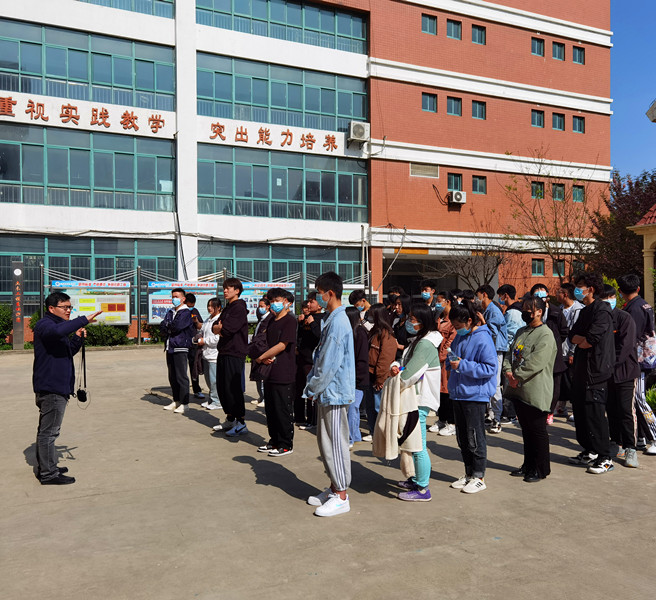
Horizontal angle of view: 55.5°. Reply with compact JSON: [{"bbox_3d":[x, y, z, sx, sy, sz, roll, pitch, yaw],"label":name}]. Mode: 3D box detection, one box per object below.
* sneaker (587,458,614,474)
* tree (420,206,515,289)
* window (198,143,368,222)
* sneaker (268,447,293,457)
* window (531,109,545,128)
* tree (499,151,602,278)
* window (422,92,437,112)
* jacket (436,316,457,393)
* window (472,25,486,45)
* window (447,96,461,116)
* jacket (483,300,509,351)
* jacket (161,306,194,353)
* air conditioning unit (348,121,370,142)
[{"bbox_3d":[2.518,1.519,5.753,0.290,0.115,0.108,-1,1,-31],"label":"sneaker"},{"bbox_3d":[6.036,-1.248,27.000,4.000,5.600,3.700,0,0,-24],"label":"tree"},{"bbox_3d":[-1.644,-4.750,25.722,7.456,2.775,0.150,0,1,-24],"label":"window"},{"bbox_3d":[-0.479,1.524,6.405,0.290,0.115,0.108,-1,1,-29],"label":"sneaker"},{"bbox_3d":[10.751,-9.263,31.998,0.839,0.852,0.150,0,0,-24],"label":"window"},{"bbox_3d":[9.921,-2.606,27.700,4.200,7.939,3.800,0,0,-11],"label":"tree"},{"bbox_3d":[4.626,-8.935,28.328,0.825,0.822,0.120,0,1,-24],"label":"window"},{"bbox_3d":[1.400,0.650,7.320,0.320,0.860,0.450,0,0,-15],"label":"jacket"},{"bbox_3d":[7.230,-12.720,30.030,0.820,0.880,0.150,0,0,-24],"label":"window"},{"bbox_3d":[5.940,-9.100,29.450,0.830,0.880,0.150,0,0,-24],"label":"window"},{"bbox_3d":[1.997,0.324,7.620,0.340,0.640,0.500,0,0,-18],"label":"jacket"},{"bbox_3d":[-2.147,0.435,8.900,0.370,0.650,0.480,0,0,-38],"label":"jacket"},{"bbox_3d":[1.430,-7.690,28.540,0.960,0.760,0.370,0,0,-24],"label":"air conditioning unit"}]

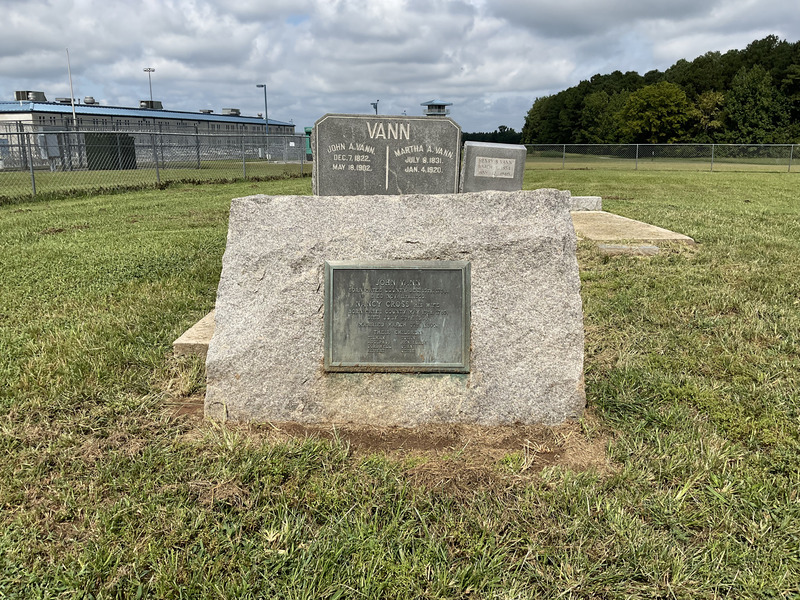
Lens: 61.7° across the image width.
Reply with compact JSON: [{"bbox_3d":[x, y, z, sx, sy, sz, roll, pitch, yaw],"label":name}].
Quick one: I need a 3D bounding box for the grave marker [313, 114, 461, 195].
[{"bbox_3d":[-0.100,-0.823,5.147,1.100,1.130,0.280,1,13,-5],"label":"grave marker"}]

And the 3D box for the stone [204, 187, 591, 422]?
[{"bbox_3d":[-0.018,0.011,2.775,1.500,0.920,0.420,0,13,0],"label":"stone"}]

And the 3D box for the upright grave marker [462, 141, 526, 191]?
[{"bbox_3d":[0.725,-0.765,5.315,0.460,0.900,0.240,3,13,-4],"label":"upright grave marker"}]

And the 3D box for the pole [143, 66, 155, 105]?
[{"bbox_3d":[-53.400,-41.010,144.464,2.600,17.400,1.200,0,13,0],"label":"pole"}]

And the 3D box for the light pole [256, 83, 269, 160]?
[{"bbox_3d":[-11.550,-14.802,56.105,0.950,6.200,0.300,0,13,0],"label":"light pole"}]

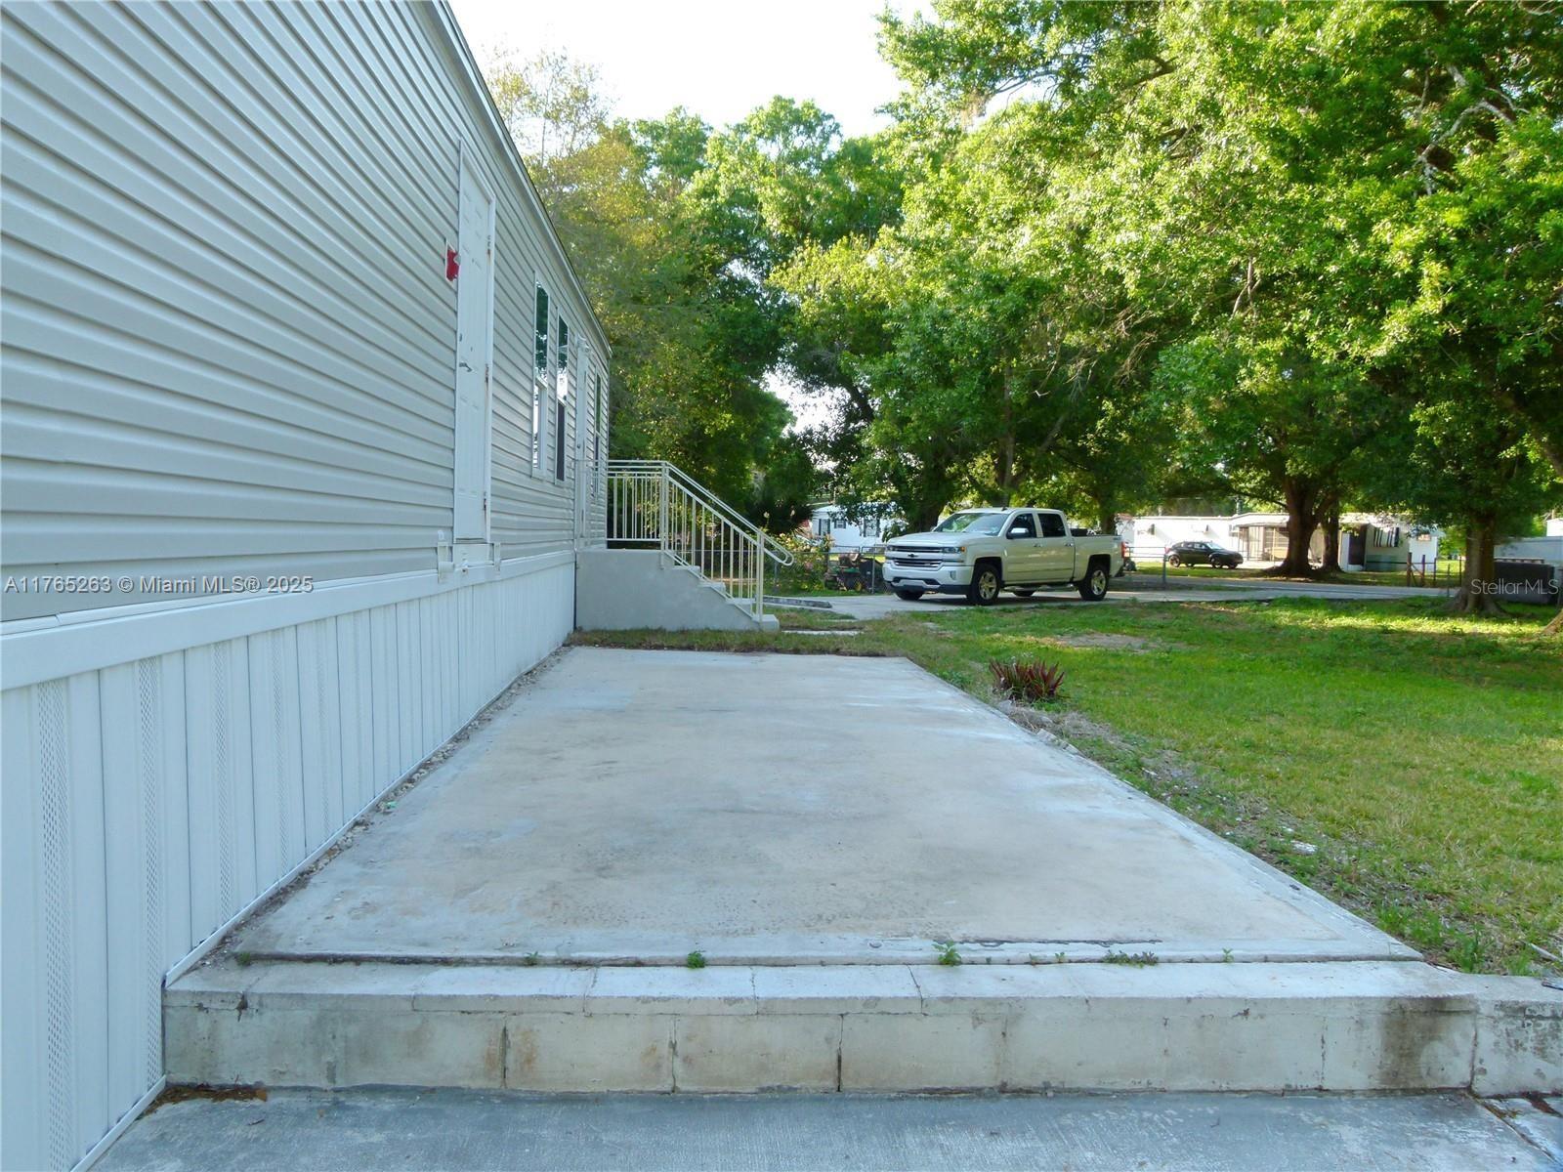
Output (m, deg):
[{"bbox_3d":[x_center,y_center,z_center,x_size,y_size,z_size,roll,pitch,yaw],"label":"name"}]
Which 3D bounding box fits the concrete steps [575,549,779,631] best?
[{"bbox_3d":[-1.085,0.043,12.016,2.070,0.830,1.120,1,2,-4],"label":"concrete steps"}]

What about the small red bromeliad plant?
[{"bbox_3d":[1.807,0.683,8.285,0.510,0.290,0.470,1,2,-4],"label":"small red bromeliad plant"}]

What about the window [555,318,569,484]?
[{"bbox_3d":[-1.981,-1.637,10.155,0.080,1.460,0.930,1,2,-4],"label":"window"}]

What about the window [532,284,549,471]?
[{"bbox_3d":[-1.882,-1.577,8.760,0.080,1.460,0.920,1,2,-4],"label":"window"}]

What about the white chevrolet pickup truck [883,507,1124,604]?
[{"bbox_3d":[4.563,-0.635,22.637,5.840,1.880,2.050,-1,3,-43],"label":"white chevrolet pickup truck"}]

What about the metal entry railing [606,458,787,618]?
[{"bbox_3d":[-1.009,-0.494,11.969,2.160,1.620,1.020,1,2,-4],"label":"metal entry railing"}]

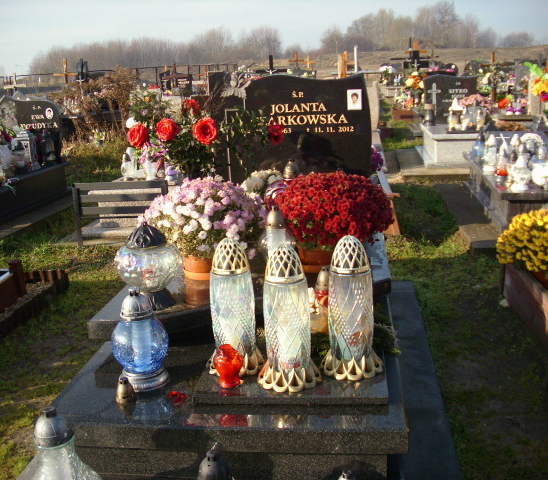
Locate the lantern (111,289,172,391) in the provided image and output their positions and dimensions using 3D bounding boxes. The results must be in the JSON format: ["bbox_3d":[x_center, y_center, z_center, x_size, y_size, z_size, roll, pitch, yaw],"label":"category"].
[{"bbox_3d":[-0.402,0.289,2.045,0.173,0.293,0.173,-1,14,8],"label":"lantern"}]

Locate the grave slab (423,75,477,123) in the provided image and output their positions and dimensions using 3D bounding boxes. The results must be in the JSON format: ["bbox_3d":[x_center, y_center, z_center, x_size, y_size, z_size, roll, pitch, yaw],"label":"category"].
[{"bbox_3d":[2.453,-1.960,9.541,0.731,0.659,0.110,-1,14,7],"label":"grave slab"}]

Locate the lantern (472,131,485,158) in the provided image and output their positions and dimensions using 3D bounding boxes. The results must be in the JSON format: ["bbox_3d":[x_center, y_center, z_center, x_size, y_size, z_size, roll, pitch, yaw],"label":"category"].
[{"bbox_3d":[2.225,-1.034,7.433,0.130,0.286,0.130,-1,14,8],"label":"lantern"}]

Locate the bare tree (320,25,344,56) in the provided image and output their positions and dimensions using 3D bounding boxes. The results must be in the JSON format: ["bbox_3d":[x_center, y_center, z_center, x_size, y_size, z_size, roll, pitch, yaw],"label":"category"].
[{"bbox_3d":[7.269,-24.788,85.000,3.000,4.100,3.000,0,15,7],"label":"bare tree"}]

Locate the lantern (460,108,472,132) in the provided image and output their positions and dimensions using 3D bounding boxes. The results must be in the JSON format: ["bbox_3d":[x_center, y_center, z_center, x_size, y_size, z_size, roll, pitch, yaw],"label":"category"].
[{"bbox_3d":[2.369,-1.485,8.418,0.142,0.259,0.142,0,15,7],"label":"lantern"}]

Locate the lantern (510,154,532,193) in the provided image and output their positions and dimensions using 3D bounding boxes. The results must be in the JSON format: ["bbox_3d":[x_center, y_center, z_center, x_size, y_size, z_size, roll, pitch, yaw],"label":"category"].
[{"bbox_3d":[1.820,-0.492,5.034,0.149,0.263,0.149,0,15,7],"label":"lantern"}]

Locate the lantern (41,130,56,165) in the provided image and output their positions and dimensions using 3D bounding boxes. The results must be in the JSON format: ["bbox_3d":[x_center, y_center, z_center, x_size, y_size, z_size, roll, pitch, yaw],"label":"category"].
[{"bbox_3d":[-2.522,-1.006,7.622,0.150,0.340,0.150,-2,14,4],"label":"lantern"}]

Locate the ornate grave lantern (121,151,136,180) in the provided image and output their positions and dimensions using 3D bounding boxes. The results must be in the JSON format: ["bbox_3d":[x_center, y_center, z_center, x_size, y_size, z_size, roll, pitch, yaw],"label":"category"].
[{"bbox_3d":[-1.283,-0.653,6.004,0.122,0.253,0.122,0,15,7],"label":"ornate grave lantern"}]

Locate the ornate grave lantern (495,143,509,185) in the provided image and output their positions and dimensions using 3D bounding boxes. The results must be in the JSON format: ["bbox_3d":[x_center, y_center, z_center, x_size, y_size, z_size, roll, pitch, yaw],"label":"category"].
[{"bbox_3d":[1.742,-0.570,5.227,0.098,0.317,0.098,0,15,7],"label":"ornate grave lantern"}]

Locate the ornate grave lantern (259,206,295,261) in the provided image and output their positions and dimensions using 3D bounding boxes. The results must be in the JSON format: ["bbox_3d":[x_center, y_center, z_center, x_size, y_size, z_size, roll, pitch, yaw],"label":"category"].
[{"bbox_3d":[0.015,0.006,2.449,0.141,0.261,0.141,0,15,7],"label":"ornate grave lantern"}]

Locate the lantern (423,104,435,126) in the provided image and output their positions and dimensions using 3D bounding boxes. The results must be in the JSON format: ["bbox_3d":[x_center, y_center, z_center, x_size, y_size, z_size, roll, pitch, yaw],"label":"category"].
[{"bbox_3d":[2.159,-1.721,9.440,0.145,0.293,0.145,0,15,7],"label":"lantern"}]

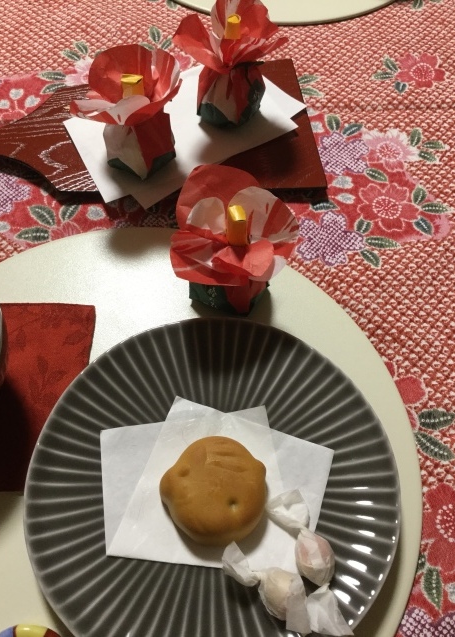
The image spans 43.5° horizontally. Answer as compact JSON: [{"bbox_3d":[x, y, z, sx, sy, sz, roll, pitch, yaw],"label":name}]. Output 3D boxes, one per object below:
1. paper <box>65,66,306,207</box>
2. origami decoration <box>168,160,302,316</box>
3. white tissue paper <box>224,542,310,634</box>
[{"bbox_3d":[-0.029,-0.142,0.420,0.166,0.008,0.113,-28,60,-15],"label":"paper"},{"bbox_3d":[0.004,-0.044,0.344,0.073,0.069,0.070,-1,57,2],"label":"origami decoration"},{"bbox_3d":[0.020,0.118,0.254,0.050,0.018,0.021,38,66,24],"label":"white tissue paper"}]

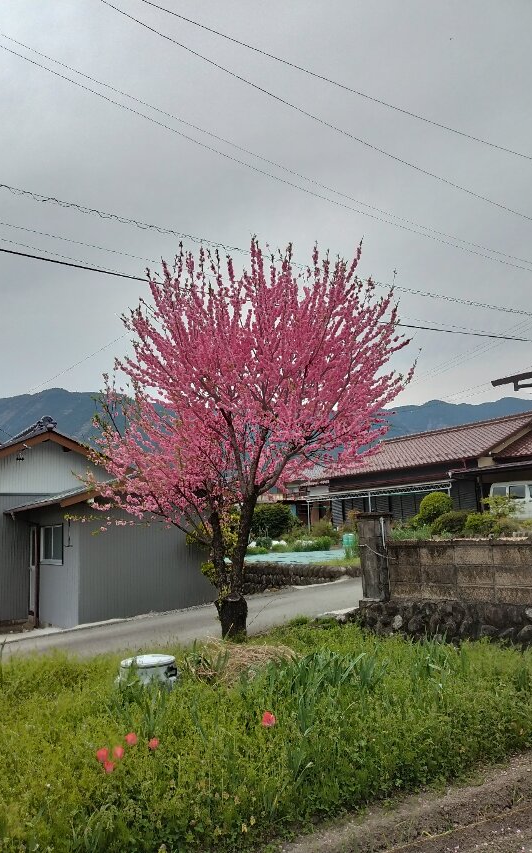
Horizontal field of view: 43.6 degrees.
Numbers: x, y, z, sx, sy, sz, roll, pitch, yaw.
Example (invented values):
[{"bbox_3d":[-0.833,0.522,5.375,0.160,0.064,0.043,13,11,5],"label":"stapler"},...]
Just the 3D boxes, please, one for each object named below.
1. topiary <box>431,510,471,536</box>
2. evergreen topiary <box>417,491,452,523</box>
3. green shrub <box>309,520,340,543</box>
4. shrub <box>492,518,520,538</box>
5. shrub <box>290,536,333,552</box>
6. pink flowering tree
[{"bbox_3d":[4.991,2.638,18.000,1.050,0.720,0.950,-4,-9,15],"label":"topiary"},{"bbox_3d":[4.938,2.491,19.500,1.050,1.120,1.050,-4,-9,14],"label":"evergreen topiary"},{"bbox_3d":[1.934,3.472,22.000,1.050,0.750,0.900,-3,-9,5],"label":"green shrub"},{"bbox_3d":[6.506,2.773,18.000,0.750,0.550,0.700,-5,-9,20],"label":"shrub"},{"bbox_3d":[1.217,3.157,17.800,1.100,0.450,0.800,-3,-9,4],"label":"shrub"},{"bbox_3d":[-0.170,0.060,7.800,3.600,4.650,3.500,-2,-9,0],"label":"pink flowering tree"}]

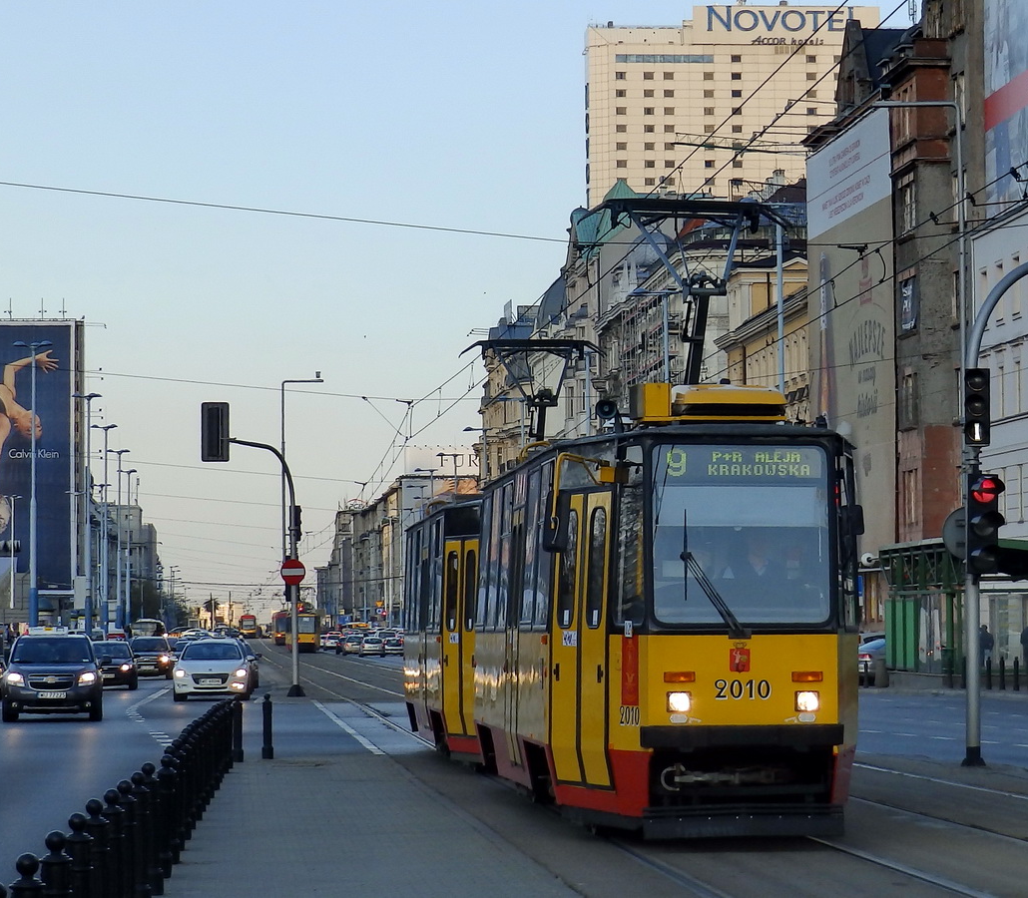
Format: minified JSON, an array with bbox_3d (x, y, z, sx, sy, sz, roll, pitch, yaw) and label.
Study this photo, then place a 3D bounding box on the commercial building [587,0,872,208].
[{"bbox_3d":[40.390,-20.928,399.721,56.000,105.500,22.000,0,-4,0],"label":"commercial building"}]

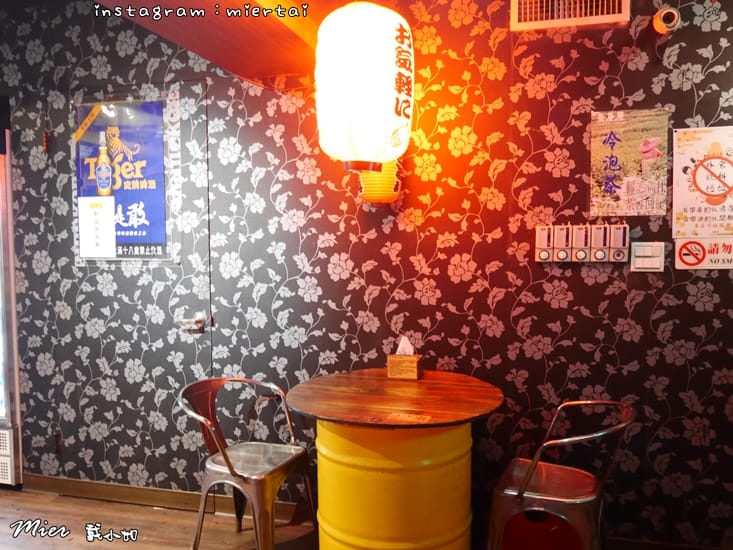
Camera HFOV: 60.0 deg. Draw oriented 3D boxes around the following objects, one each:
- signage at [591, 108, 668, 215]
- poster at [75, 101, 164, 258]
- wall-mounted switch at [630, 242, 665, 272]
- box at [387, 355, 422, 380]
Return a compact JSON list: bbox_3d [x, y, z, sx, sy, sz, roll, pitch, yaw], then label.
[{"bbox_3d":[1.026,-0.435,2.482,0.282,0.410,0.008,1,4,15],"label":"signage"},{"bbox_3d":[-1.204,-0.459,3.100,0.499,0.767,0.008,1,4,15],"label":"poster"},{"bbox_3d":[1.099,-0.068,2.478,0.118,0.115,0.020,1,4,15],"label":"wall-mounted switch"},{"bbox_3d":[0.158,0.383,2.649,0.127,0.078,0.112,1,4,12],"label":"box"}]

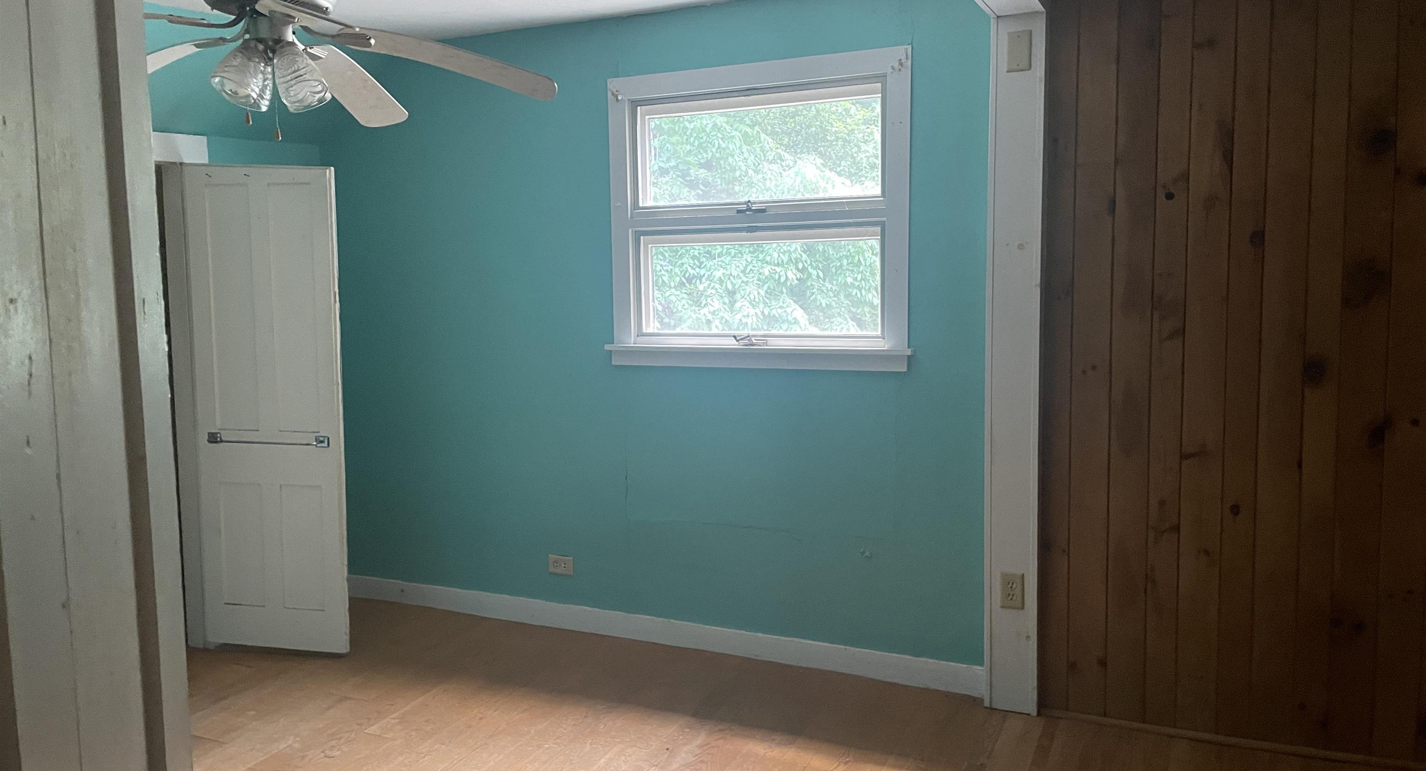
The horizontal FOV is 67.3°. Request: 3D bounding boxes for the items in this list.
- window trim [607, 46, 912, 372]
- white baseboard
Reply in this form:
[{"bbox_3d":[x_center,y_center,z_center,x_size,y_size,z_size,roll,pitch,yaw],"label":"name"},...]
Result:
[{"bbox_3d":[0.132,-0.580,3.719,1.163,1.035,0.100,2,6,26],"label":"window trim"},{"bbox_3d":[-0.378,0.917,4.088,2.804,0.102,0.020,2,6,26],"label":"white baseboard"}]

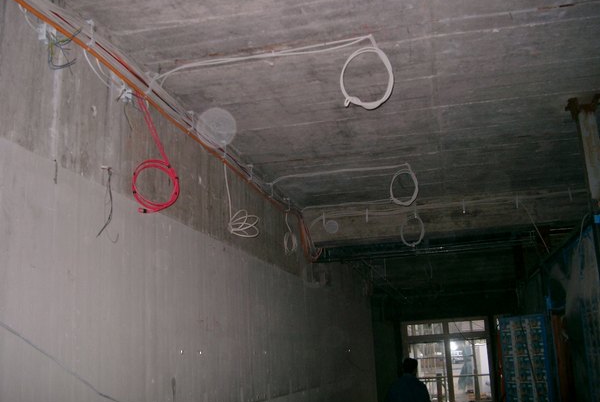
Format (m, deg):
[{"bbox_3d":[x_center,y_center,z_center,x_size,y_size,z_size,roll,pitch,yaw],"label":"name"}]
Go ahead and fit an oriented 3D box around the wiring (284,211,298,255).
[{"bbox_3d":[-0.083,0.307,6.258,0.140,0.430,0.150,-5,-14,14],"label":"wiring"}]

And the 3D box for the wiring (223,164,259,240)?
[{"bbox_3d":[-0.424,0.004,4.733,0.270,0.530,0.180,-5,-14,14],"label":"wiring"}]

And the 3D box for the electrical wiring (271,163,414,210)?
[{"bbox_3d":[0.371,-0.082,5.604,1.320,0.370,0.180,-5,-14,14],"label":"electrical wiring"}]

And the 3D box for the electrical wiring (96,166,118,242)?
[{"bbox_3d":[-0.921,0.017,3.068,0.090,0.360,0.160,-5,-14,14],"label":"electrical wiring"}]

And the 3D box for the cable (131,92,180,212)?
[{"bbox_3d":[-0.788,-0.255,3.521,0.270,0.670,0.140,-5,-14,14],"label":"cable"}]

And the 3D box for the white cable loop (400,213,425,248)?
[{"bbox_3d":[1.170,0.307,6.671,0.250,0.380,0.080,-5,-14,14],"label":"white cable loop"}]

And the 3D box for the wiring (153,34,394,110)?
[{"bbox_3d":[-0.172,-0.595,3.376,1.340,0.390,0.160,-5,-14,14],"label":"wiring"}]

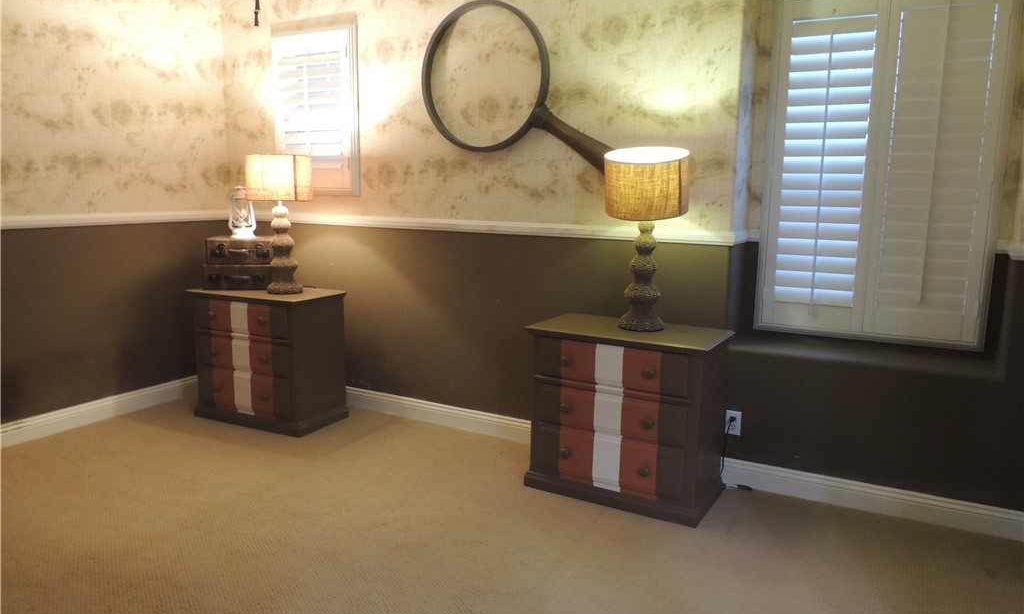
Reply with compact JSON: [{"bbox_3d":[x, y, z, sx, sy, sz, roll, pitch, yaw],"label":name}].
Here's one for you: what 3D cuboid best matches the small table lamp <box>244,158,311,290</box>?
[{"bbox_3d":[-1.344,-0.484,4.173,0.390,0.800,0.390,6,10,28],"label":"small table lamp"}]

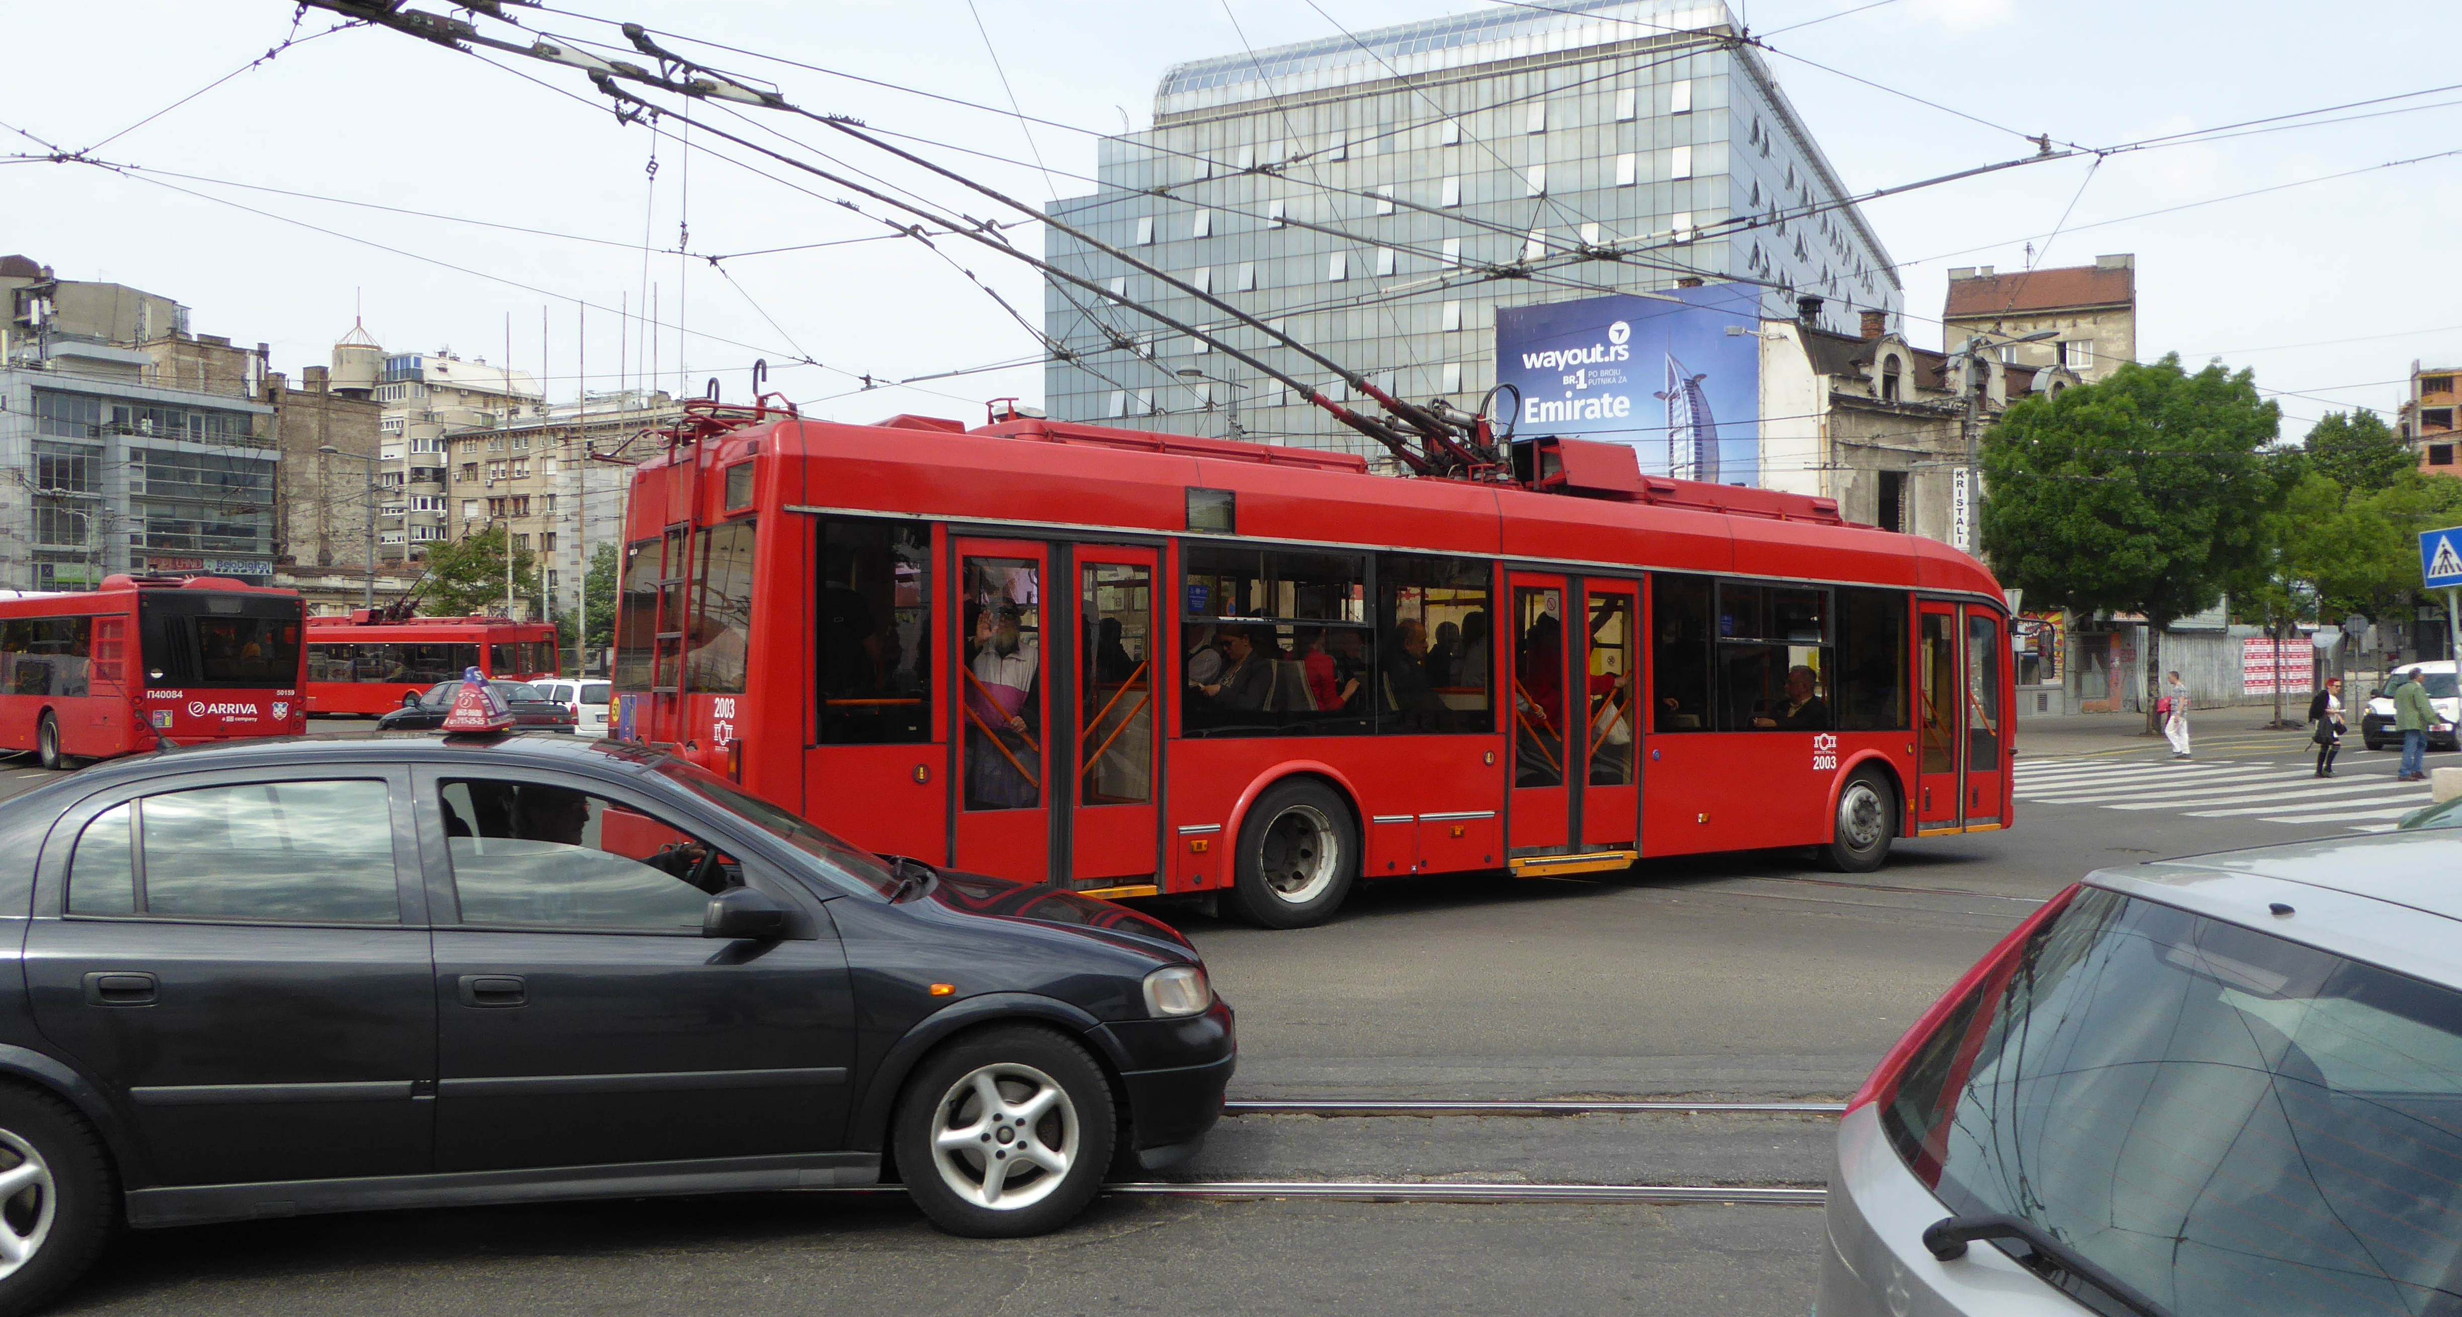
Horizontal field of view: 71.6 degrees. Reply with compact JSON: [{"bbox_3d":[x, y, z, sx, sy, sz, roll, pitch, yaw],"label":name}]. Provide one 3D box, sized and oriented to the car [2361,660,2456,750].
[{"bbox_3d":[26.400,1.050,37.200,4.200,1.840,1.800,1,-1,-35],"label":"car"}]

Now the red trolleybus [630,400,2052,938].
[{"bbox_3d":[1.684,0.040,13.080,11.840,3.400,2.500,1,-1,-36],"label":"red trolleybus"}]

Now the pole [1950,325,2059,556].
[{"bbox_3d":[17.000,-2.550,37.500,0.500,9.300,2.300,1,-1,-42],"label":"pole"}]

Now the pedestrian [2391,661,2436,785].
[{"bbox_3d":[18.000,1.020,26.000,0.550,1.750,0.520,-1,-1,42],"label":"pedestrian"}]

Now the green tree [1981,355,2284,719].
[{"bbox_3d":[24.400,-3.050,46.000,7.300,10.100,7.300,0,-1,0],"label":"green tree"}]

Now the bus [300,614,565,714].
[{"bbox_3d":[-26.100,0.290,53.500,11.840,3.400,2.500,0,-1,29],"label":"bus"}]

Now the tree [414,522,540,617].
[{"bbox_3d":[-30.000,-1.700,68.000,5.000,7.000,5.000,0,-1,0],"label":"tree"}]

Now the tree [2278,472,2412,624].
[{"bbox_3d":[37.000,-2.000,56.500,5.000,8.200,5.000,0,-1,0],"label":"tree"}]

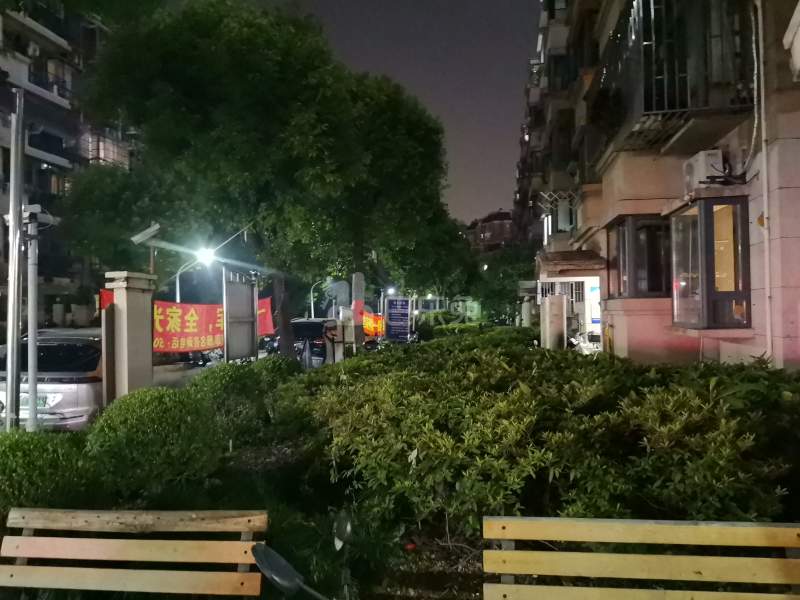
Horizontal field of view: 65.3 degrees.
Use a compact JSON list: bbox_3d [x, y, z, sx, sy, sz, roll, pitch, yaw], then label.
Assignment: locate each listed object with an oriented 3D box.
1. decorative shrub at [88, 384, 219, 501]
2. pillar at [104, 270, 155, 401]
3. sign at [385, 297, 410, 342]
[{"bbox_3d":[-2.280,1.260,5.850,1.260,0.950,1.200,-1,0,0],"label":"decorative shrub"},{"bbox_3d":[-3.330,0.800,7.750,0.320,2.300,0.620,-1,0,9],"label":"pillar"},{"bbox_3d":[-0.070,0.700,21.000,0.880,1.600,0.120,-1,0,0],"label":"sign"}]

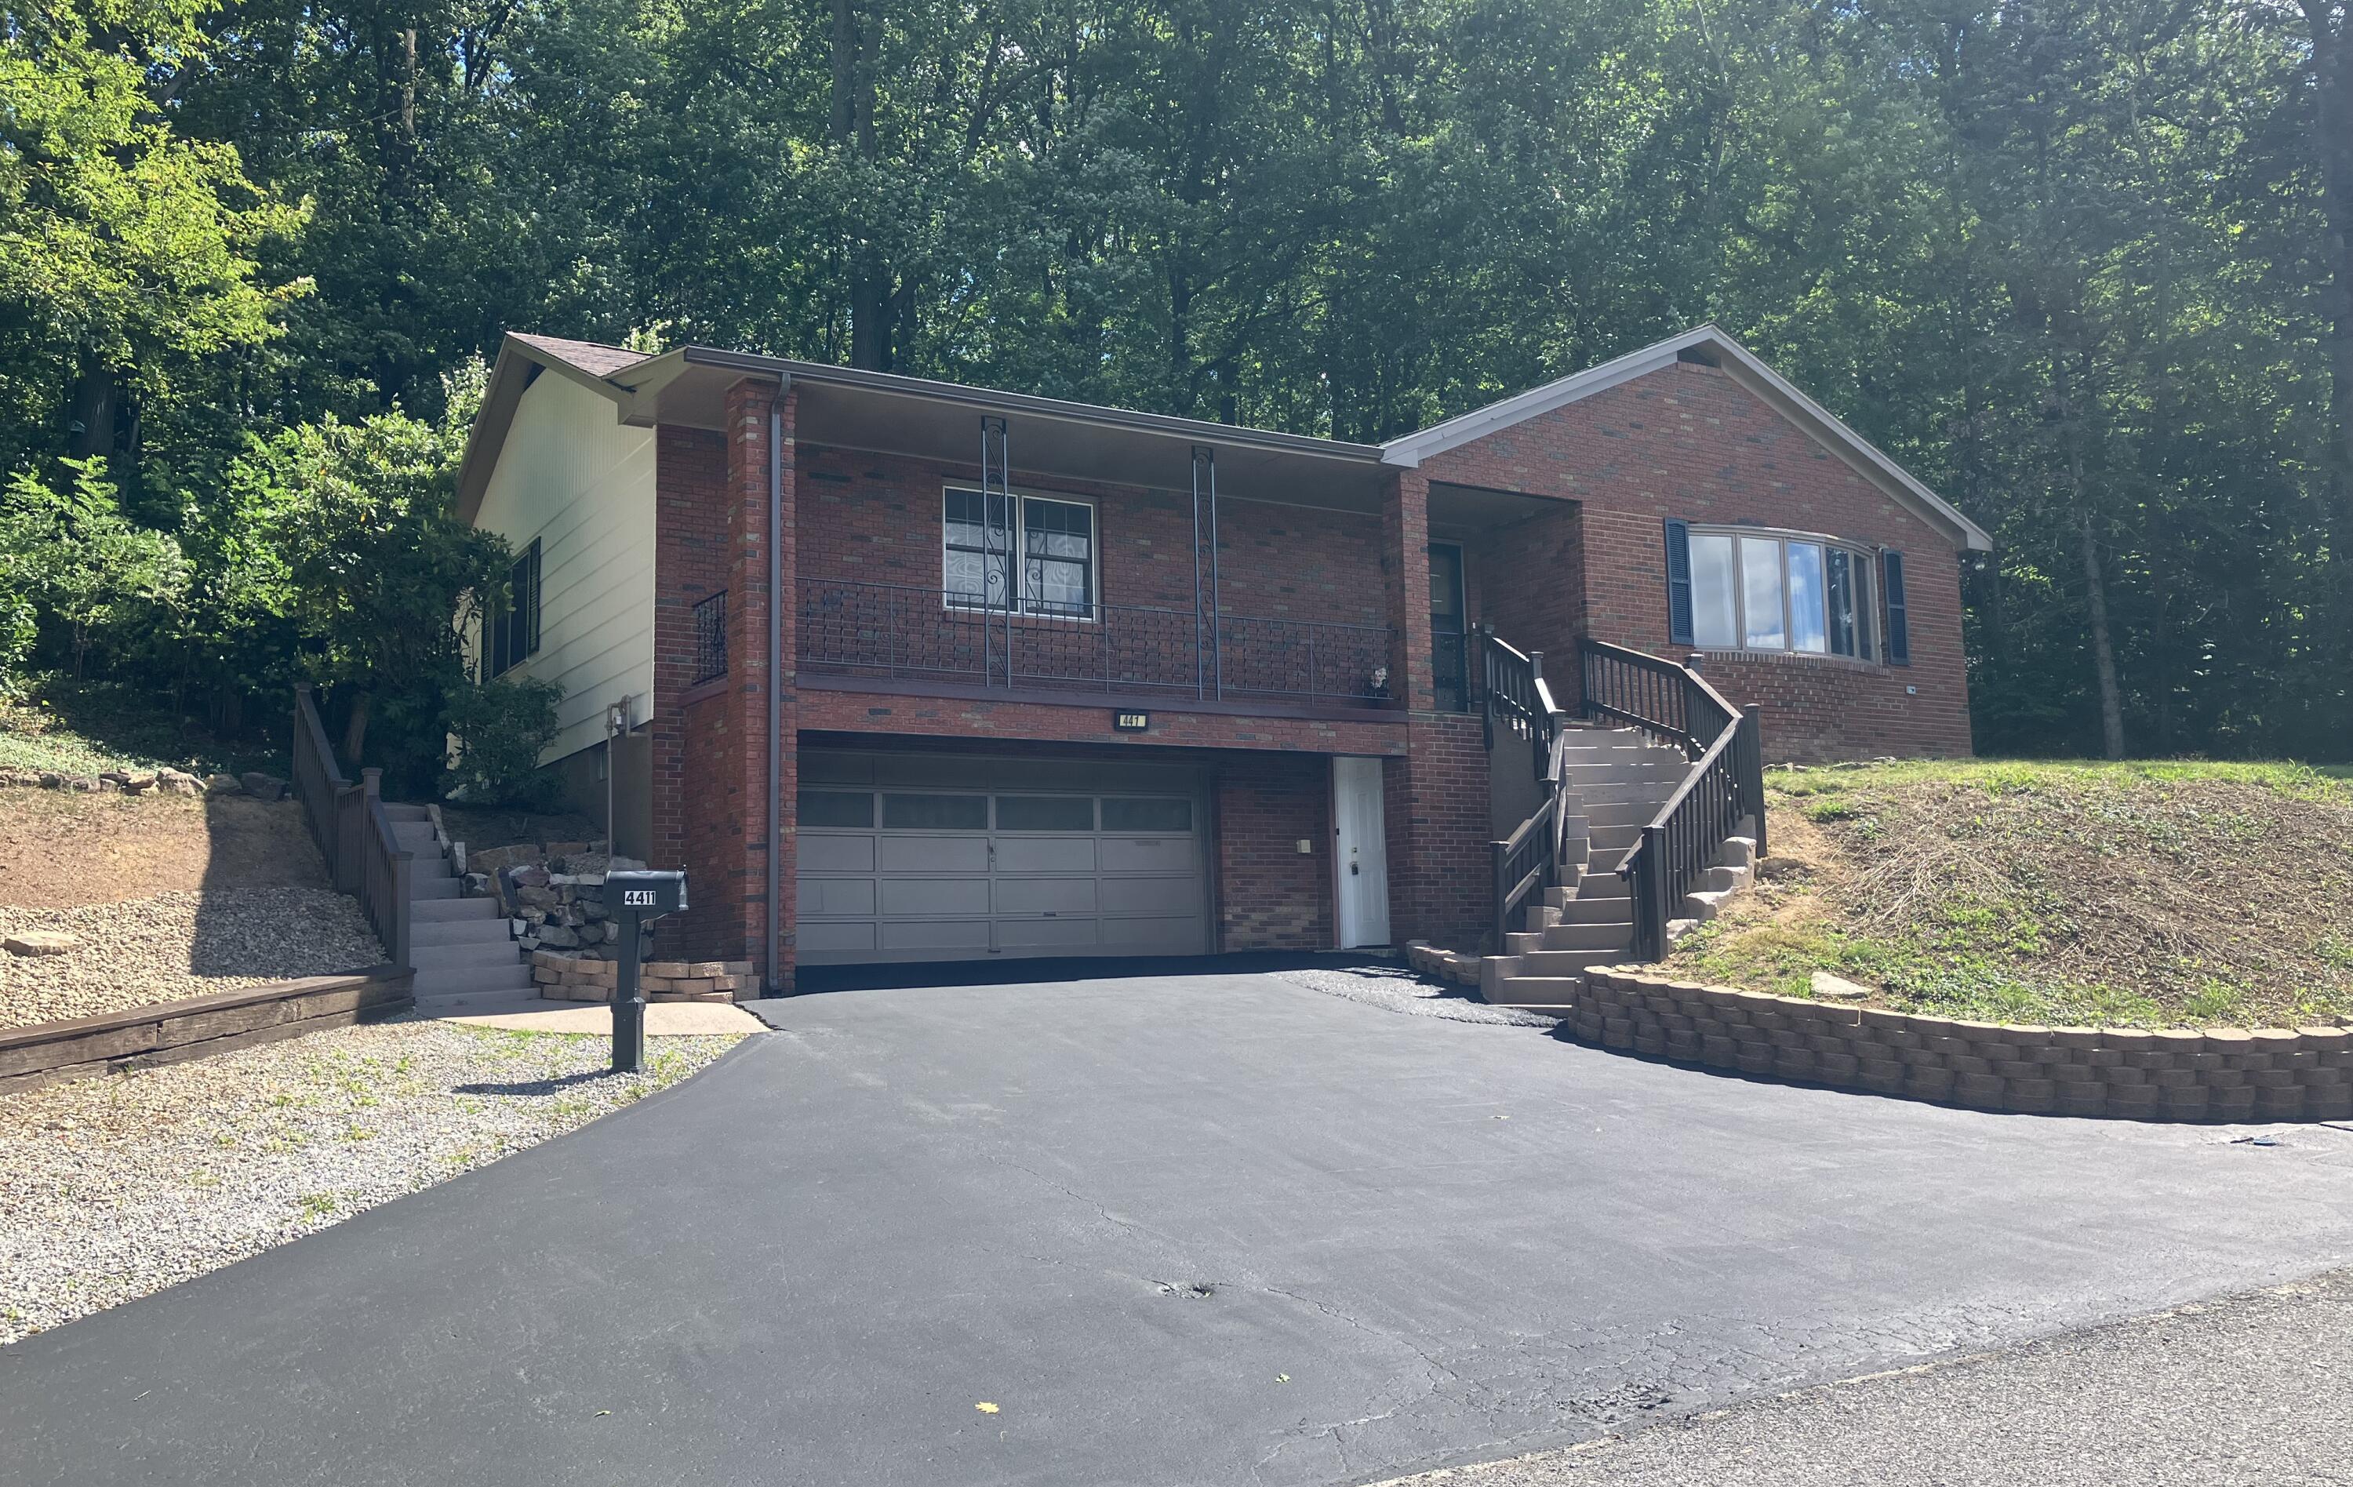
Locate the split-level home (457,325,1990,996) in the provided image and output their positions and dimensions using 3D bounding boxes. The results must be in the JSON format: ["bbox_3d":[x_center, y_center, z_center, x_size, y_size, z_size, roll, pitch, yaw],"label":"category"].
[{"bbox_3d":[0.280,-0.670,23.430,16.250,6.970,10.850,3,-8,-31],"label":"split-level home"}]

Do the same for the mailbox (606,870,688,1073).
[{"bbox_3d":[-3.338,1.431,12.000,0.500,1.270,0.230,-2,-7,1],"label":"mailbox"}]

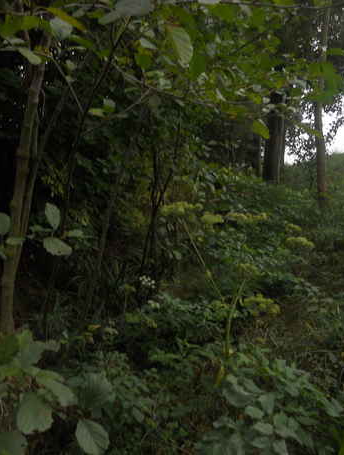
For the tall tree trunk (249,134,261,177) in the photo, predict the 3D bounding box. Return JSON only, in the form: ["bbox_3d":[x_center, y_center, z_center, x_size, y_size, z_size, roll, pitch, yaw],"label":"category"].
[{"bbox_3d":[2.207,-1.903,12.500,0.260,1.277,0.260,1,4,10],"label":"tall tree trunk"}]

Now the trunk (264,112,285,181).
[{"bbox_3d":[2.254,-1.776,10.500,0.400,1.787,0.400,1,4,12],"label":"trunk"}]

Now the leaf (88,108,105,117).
[{"bbox_3d":[-0.319,-0.486,2.000,0.074,0.030,0.050,-1,4,-9],"label":"leaf"}]

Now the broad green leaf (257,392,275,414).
[{"bbox_3d":[0.380,0.707,1.900,0.070,0.080,0.040,1,4,12],"label":"broad green leaf"}]

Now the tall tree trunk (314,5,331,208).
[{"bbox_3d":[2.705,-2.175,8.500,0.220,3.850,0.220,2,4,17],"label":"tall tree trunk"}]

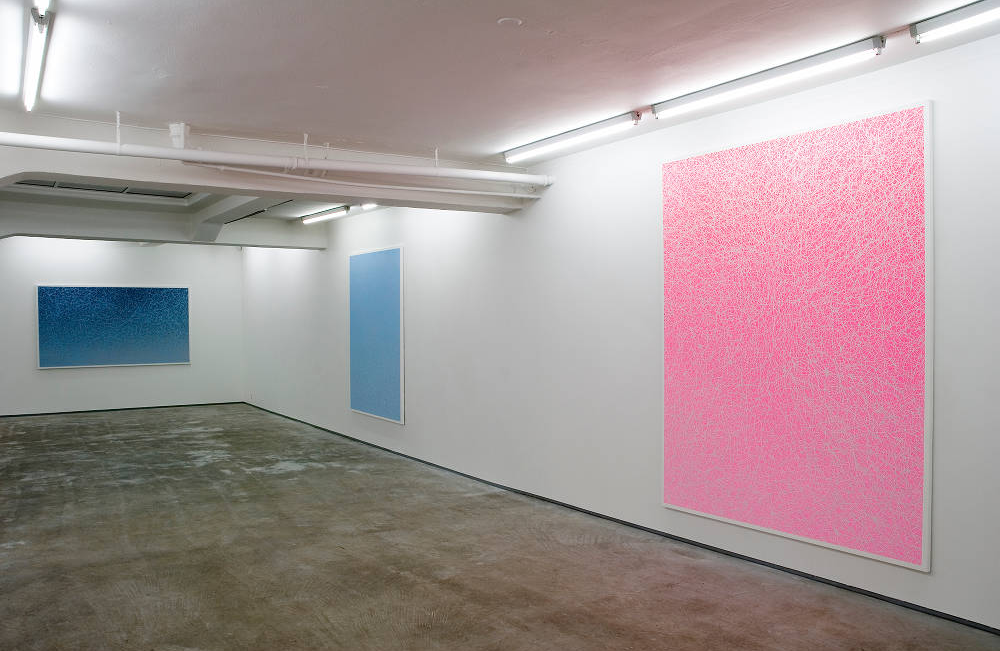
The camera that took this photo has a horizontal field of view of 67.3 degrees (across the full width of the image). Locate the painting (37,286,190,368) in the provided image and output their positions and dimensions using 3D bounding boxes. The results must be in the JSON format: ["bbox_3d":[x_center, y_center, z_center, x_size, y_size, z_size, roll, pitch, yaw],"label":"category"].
[{"bbox_3d":[-6.505,0.025,12.797,2.349,1.365,0.045,-1,1,-35],"label":"painting"}]

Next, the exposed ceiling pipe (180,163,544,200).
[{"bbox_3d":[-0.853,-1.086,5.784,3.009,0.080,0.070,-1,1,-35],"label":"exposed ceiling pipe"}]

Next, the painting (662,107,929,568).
[{"bbox_3d":[1.731,0.065,4.713,0.045,2.487,1.869,-1,1,-35],"label":"painting"}]

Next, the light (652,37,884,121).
[{"bbox_3d":[1.425,-1.367,4.239,0.075,0.093,1.510,-1,1,-35],"label":"light"}]

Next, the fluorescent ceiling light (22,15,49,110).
[{"bbox_3d":[-2.417,-1.331,3.896,0.075,0.093,1.510,-1,1,-35],"label":"fluorescent ceiling light"}]

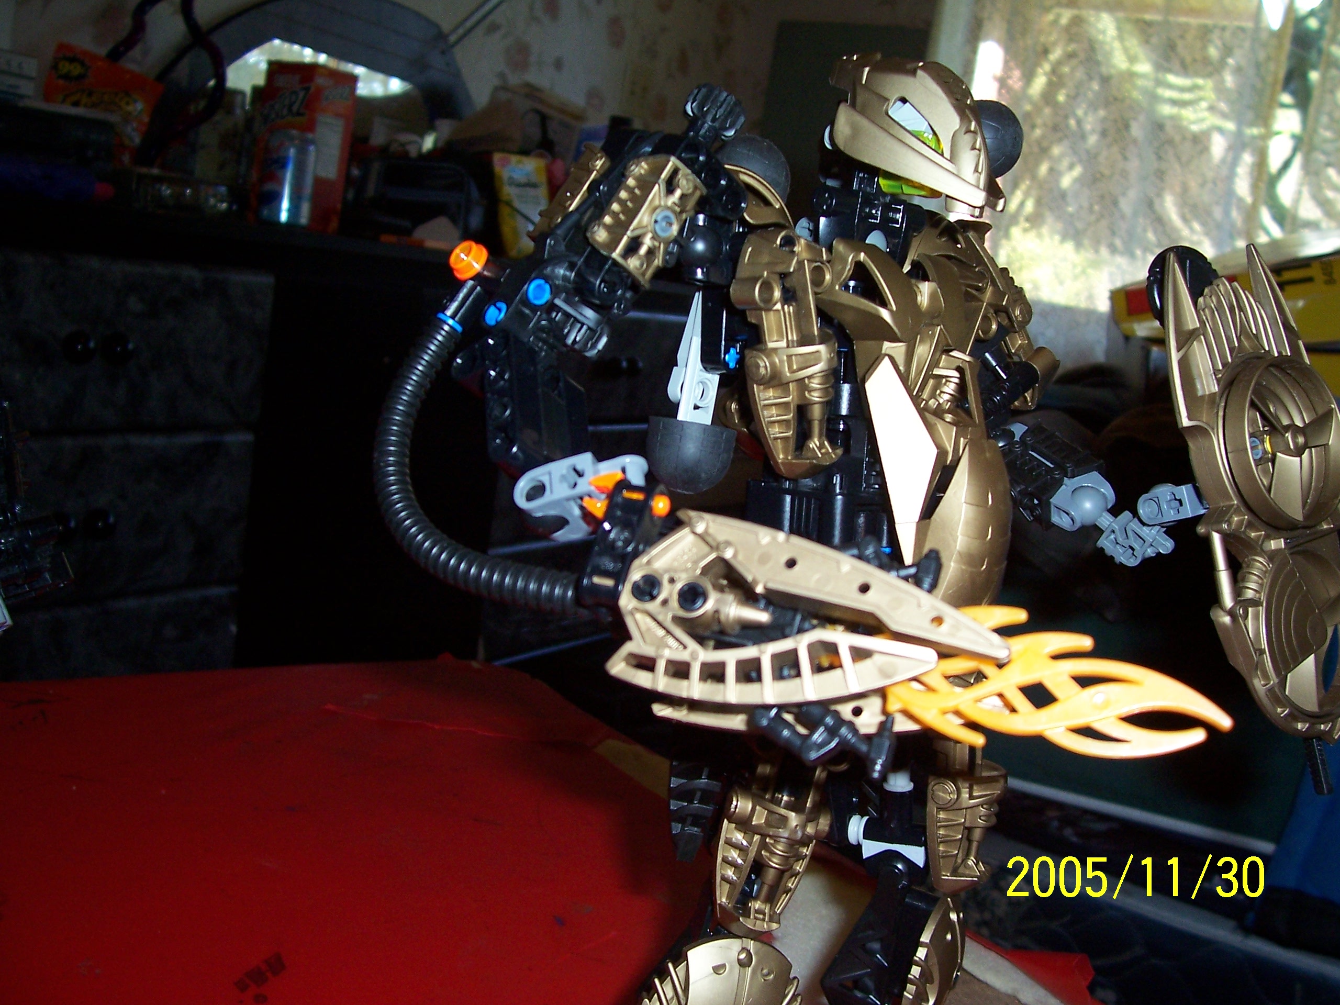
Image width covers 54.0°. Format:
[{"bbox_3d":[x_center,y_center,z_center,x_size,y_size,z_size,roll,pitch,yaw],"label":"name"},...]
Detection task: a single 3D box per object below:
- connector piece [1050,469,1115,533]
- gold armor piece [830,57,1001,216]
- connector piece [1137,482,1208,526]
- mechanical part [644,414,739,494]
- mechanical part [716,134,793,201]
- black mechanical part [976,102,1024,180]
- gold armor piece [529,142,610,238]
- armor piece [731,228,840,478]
[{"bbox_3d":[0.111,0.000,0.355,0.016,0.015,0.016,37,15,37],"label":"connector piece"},{"bbox_3d":[0.069,-0.101,0.365,0.043,0.036,0.031,21,16,23],"label":"gold armor piece"},{"bbox_3d":[0.126,0.000,0.330,0.010,0.011,0.022,-6,-4,-39],"label":"connector piece"},{"bbox_3d":[0.006,-0.012,0.345,0.023,0.019,0.023,8,6,-1],"label":"mechanical part"},{"bbox_3d":[0.022,-0.089,0.355,0.023,0.023,0.019,4,-5,-30],"label":"mechanical part"},{"bbox_3d":[0.093,-0.107,0.388,0.023,0.023,0.019,-1,10,-39],"label":"black mechanical part"},{"bbox_3d":[-0.025,-0.078,0.328,0.013,0.027,0.008,15,-28,50],"label":"gold armor piece"},{"bbox_3d":[0.031,-0.039,0.348,0.018,0.064,0.026,2,10,44],"label":"armor piece"}]

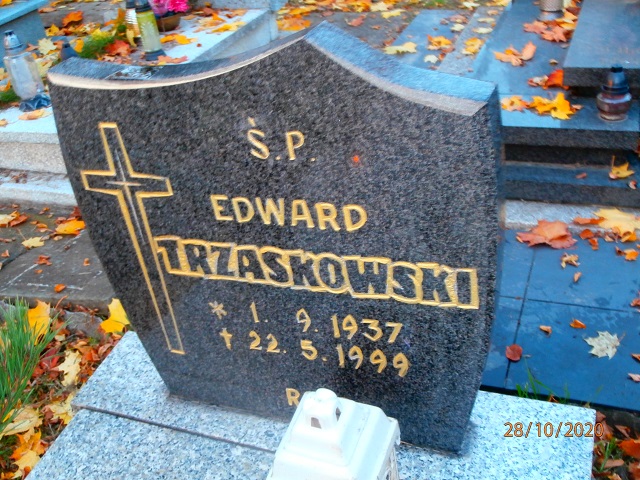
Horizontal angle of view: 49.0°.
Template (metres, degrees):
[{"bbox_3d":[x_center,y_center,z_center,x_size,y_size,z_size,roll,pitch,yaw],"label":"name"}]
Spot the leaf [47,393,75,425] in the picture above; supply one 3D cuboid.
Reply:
[{"bbox_3d":[-0.620,0.404,1.686,0.072,0.025,0.092,-24,35,-23],"label":"leaf"}]

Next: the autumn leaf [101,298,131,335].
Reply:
[{"bbox_3d":[-0.561,0.210,1.931,0.085,0.040,0.118,-19,33,-17],"label":"autumn leaf"}]

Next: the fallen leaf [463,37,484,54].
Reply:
[{"bbox_3d":[0.732,-0.930,3.351,0.103,0.042,0.138,-1,34,13],"label":"fallen leaf"}]

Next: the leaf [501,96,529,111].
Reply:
[{"bbox_3d":[0.627,-0.442,2.266,0.087,0.020,0.069,1,35,15],"label":"leaf"}]

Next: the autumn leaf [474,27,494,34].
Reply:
[{"bbox_3d":[0.819,-1.057,3.542,0.098,0.016,0.077,-1,34,13],"label":"autumn leaf"}]

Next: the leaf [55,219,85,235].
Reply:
[{"bbox_3d":[-0.869,-0.047,2.436,0.104,0.020,0.086,-20,34,-18],"label":"leaf"}]

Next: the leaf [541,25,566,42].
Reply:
[{"bbox_3d":[0.895,-0.788,2.694,0.100,0.035,0.095,3,33,18],"label":"leaf"}]

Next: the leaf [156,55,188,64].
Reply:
[{"bbox_3d":[-0.682,-0.832,3.235,0.170,0.020,0.078,6,37,23],"label":"leaf"}]

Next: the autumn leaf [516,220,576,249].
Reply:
[{"bbox_3d":[0.662,-0.018,2.054,0.168,0.040,0.093,2,35,18],"label":"autumn leaf"}]

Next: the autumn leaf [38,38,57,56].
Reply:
[{"bbox_3d":[-1.419,-1.002,3.658,0.094,0.050,0.120,-18,33,-16],"label":"autumn leaf"}]

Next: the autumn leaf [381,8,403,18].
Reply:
[{"bbox_3d":[0.412,-1.312,4.065,0.127,0.025,0.106,-5,34,7],"label":"autumn leaf"}]

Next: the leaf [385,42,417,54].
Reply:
[{"bbox_3d":[0.405,-0.969,3.550,0.162,0.030,0.083,-5,34,8],"label":"leaf"}]

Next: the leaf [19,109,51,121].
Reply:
[{"bbox_3d":[-1.144,-0.503,2.814,0.128,0.020,0.098,-20,33,-18],"label":"leaf"}]

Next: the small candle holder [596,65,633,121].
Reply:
[{"bbox_3d":[0.852,-0.426,2.018,0.100,0.155,0.100,6,34,22],"label":"small candle holder"}]

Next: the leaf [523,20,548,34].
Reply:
[{"bbox_3d":[0.865,-0.853,2.820,0.104,0.030,0.097,2,33,16],"label":"leaf"}]

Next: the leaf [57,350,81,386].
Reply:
[{"bbox_3d":[-0.648,0.331,1.810,0.062,0.025,0.120,-23,34,-22],"label":"leaf"}]

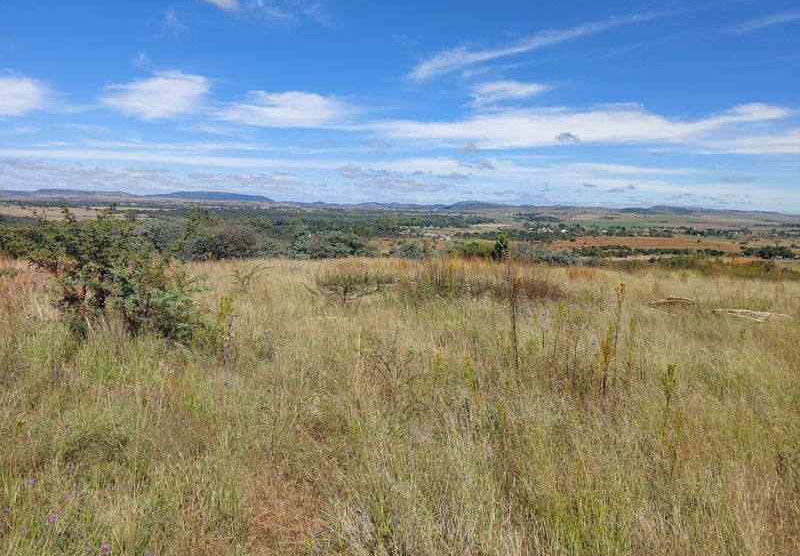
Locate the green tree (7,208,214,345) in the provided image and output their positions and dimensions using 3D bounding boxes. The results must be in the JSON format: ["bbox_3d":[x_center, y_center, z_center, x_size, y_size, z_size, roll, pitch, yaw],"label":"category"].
[{"bbox_3d":[-3.500,0.000,6.600,2.200,1.750,1.950,1,8,0],"label":"green tree"}]

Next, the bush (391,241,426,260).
[{"bbox_3d":[0.450,-1.420,28.000,1.900,1.200,1.700,1,8,0],"label":"bush"}]

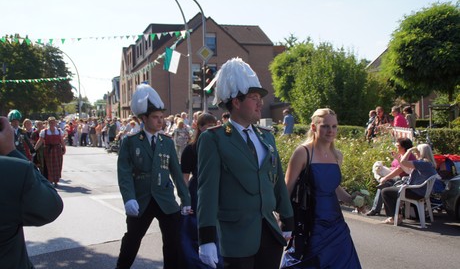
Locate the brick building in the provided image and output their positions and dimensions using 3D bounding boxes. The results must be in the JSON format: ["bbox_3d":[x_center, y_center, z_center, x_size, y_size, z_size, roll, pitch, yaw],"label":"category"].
[{"bbox_3d":[-4.403,-6.150,60.904,13.000,11.200,27.000,-2,2,-16],"label":"brick building"}]

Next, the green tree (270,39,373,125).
[{"bbox_3d":[4.953,-2.382,29.000,5.300,5.500,4.600,-2,2,0],"label":"green tree"}]

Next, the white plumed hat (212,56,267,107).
[{"bbox_3d":[0.047,-0.338,3.350,0.300,0.280,0.240,0,3,32],"label":"white plumed hat"}]

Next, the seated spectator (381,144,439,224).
[{"bbox_3d":[2.697,0.751,8.050,0.820,1.190,0.520,0,2,28],"label":"seated spectator"}]

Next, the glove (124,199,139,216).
[{"bbox_3d":[-0.934,0.692,5.080,0.110,0.165,0.120,-3,2,-27],"label":"glove"}]

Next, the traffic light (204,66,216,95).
[{"bbox_3d":[-0.619,-1.698,17.000,0.330,0.930,0.360,-3,3,-30],"label":"traffic light"}]

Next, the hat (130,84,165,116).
[{"bbox_3d":[-0.796,-0.338,5.170,0.270,0.325,0.310,-3,3,-30],"label":"hat"}]

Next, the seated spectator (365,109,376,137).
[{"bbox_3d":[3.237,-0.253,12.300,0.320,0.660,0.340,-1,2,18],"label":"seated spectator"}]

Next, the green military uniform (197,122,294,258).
[{"bbox_3d":[0.097,0.344,3.350,0.570,0.830,0.360,-3,3,-33],"label":"green military uniform"}]

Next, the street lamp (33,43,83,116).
[{"bbox_3d":[-13.325,-3.370,41.500,3.700,7.700,0.350,-2,2,-16],"label":"street lamp"}]

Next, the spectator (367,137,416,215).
[{"bbox_3d":[2.646,0.702,8.750,0.820,1.240,0.520,-1,2,18],"label":"spectator"}]

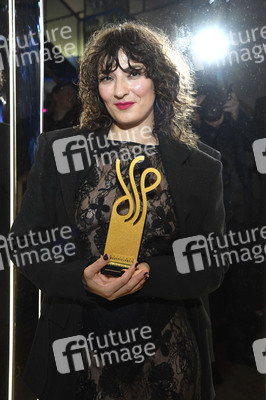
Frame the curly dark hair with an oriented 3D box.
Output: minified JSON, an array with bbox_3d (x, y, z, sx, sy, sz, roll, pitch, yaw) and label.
[{"bbox_3d":[0.018,-0.267,1.250,0.265,0.280,0.250,-2,8,13],"label":"curly dark hair"}]

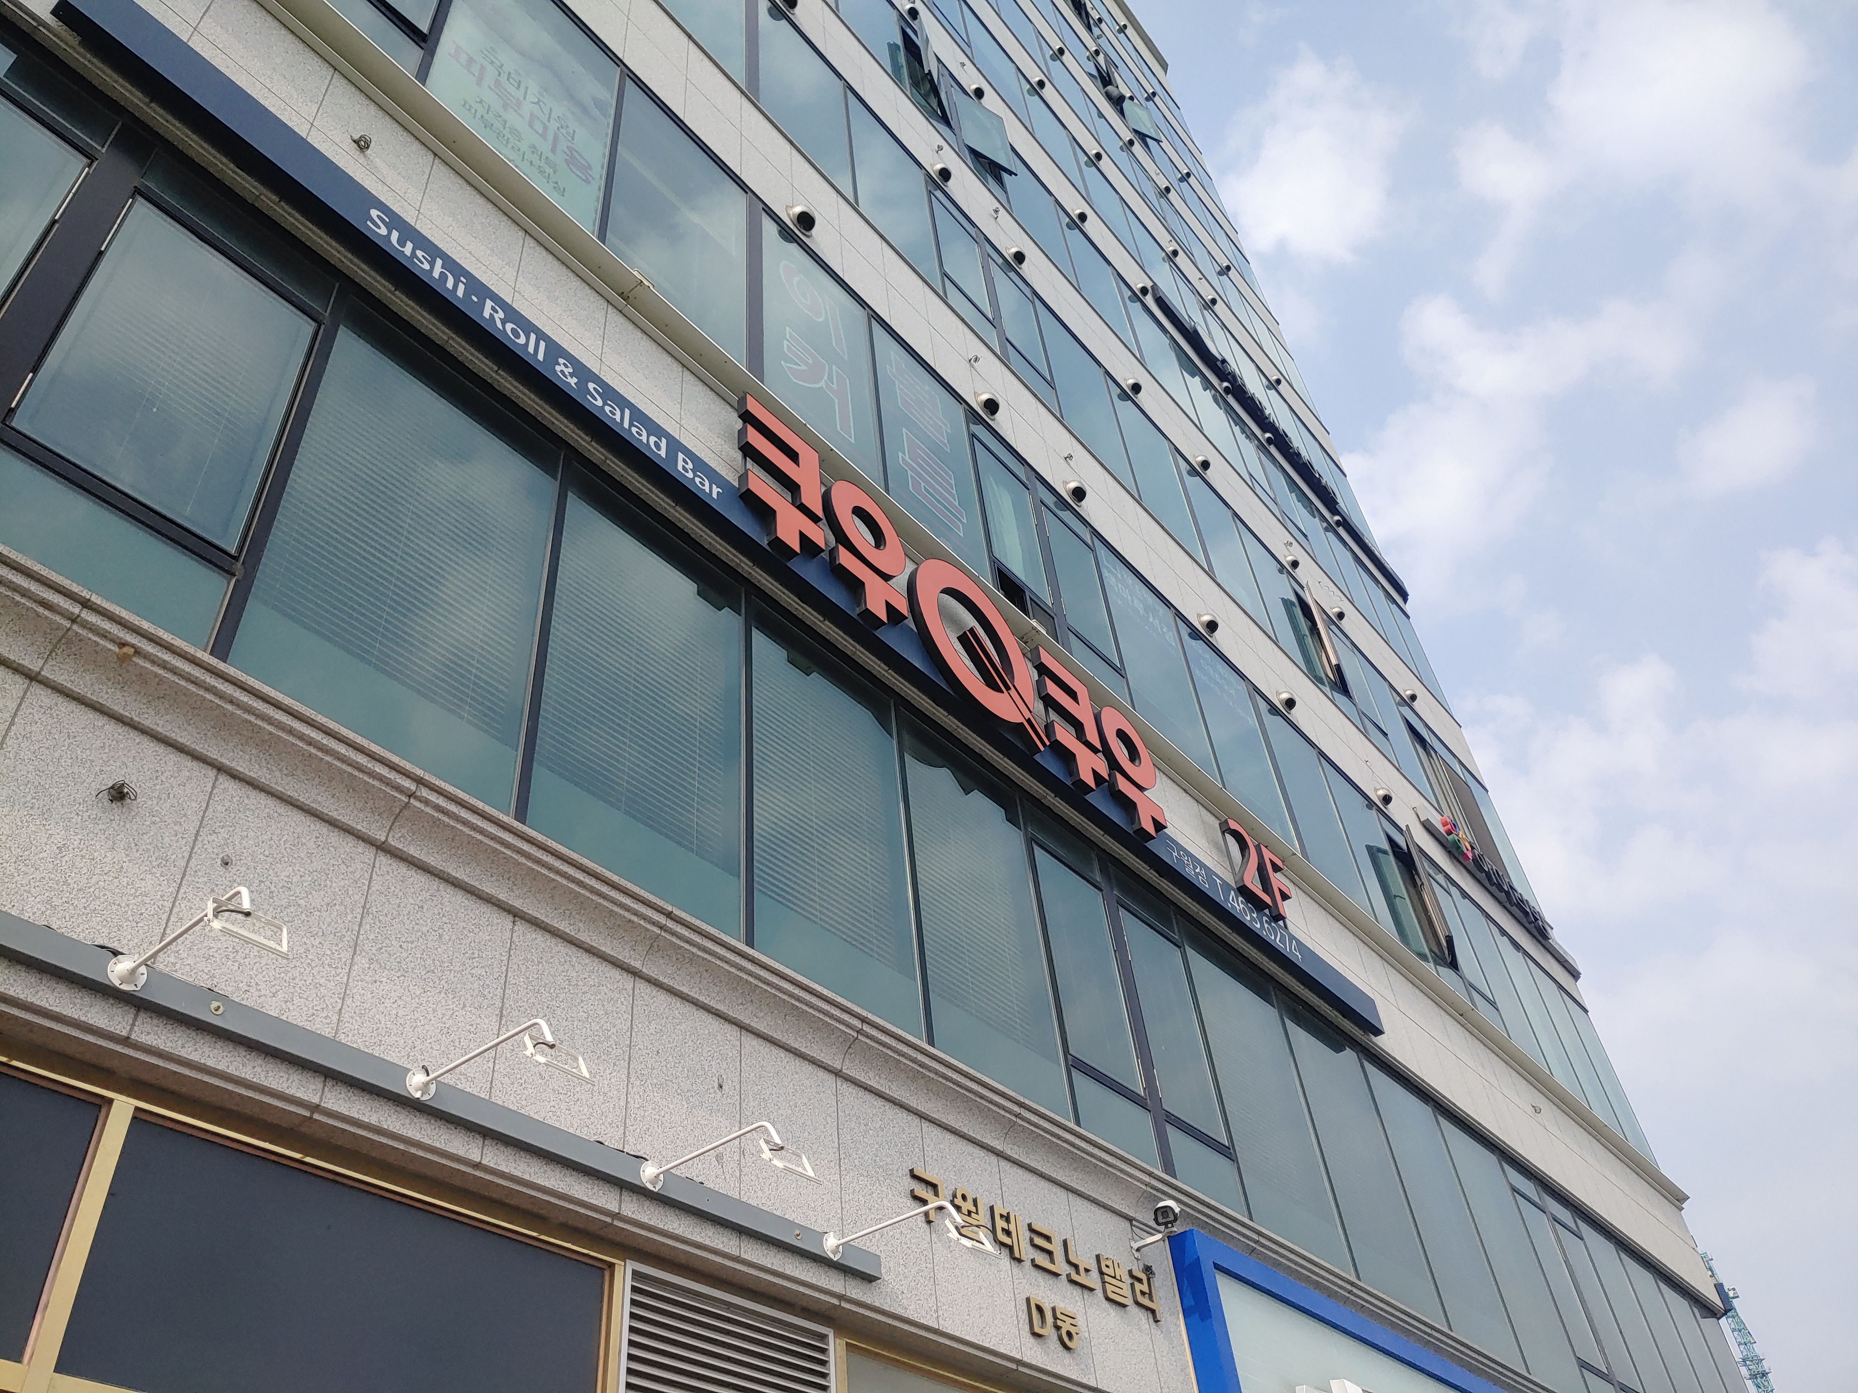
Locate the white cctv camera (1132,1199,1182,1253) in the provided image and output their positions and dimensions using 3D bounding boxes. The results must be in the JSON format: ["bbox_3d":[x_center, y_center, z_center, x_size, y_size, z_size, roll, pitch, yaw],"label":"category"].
[{"bbox_3d":[1.146,2.643,6.968,0.270,0.230,0.230,-23,-45,17],"label":"white cctv camera"}]

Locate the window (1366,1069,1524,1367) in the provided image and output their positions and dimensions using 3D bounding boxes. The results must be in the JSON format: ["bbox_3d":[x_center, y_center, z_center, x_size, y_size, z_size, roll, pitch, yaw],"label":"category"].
[{"bbox_3d":[3.818,3.829,10.404,0.100,1.992,1.228,-33,-50,25],"label":"window"}]

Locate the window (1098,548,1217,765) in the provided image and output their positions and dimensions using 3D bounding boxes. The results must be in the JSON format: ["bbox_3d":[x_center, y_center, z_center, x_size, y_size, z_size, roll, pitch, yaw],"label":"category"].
[{"bbox_3d":[2.137,-0.378,13.171,0.100,2.154,1.320,-32,-49,25],"label":"window"}]

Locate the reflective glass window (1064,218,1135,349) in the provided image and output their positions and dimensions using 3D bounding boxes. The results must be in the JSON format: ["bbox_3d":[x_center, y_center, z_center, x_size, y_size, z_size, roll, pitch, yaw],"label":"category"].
[{"bbox_3d":[2.469,-6.079,20.373,0.100,2.325,1.293,-32,-49,25],"label":"reflective glass window"}]

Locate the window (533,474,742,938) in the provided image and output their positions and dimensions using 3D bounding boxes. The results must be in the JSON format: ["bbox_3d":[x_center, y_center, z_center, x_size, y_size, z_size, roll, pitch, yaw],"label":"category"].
[{"bbox_3d":[-1.160,-0.002,5.850,0.100,1.942,1.046,-33,-50,25],"label":"window"}]

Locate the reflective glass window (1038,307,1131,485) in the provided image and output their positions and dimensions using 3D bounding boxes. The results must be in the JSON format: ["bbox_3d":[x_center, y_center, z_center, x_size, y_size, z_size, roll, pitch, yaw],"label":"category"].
[{"bbox_3d":[1.782,-3.489,16.120,0.100,2.359,1.308,-32,-49,25],"label":"reflective glass window"}]

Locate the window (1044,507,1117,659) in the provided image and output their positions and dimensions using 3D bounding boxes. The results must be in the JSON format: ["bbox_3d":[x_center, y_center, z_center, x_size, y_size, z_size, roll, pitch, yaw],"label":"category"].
[{"bbox_3d":[1.205,-0.919,11.148,0.100,1.472,0.687,-33,-50,25],"label":"window"}]

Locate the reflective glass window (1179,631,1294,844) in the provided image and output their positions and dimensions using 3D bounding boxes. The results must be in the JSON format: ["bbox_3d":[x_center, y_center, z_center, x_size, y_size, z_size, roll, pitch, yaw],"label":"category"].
[{"bbox_3d":[2.732,0.339,12.446,0.100,1.995,1.210,-33,-50,25],"label":"reflective glass window"}]

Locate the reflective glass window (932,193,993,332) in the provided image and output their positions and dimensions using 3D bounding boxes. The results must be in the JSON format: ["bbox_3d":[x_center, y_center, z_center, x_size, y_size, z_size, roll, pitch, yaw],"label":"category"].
[{"bbox_3d":[0.357,-4.662,14.871,0.100,1.795,0.835,-32,-49,25],"label":"reflective glass window"}]

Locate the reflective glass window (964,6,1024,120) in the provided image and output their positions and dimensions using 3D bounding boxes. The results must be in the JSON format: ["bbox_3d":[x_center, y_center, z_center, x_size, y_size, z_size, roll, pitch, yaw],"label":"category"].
[{"bbox_3d":[0.957,-9.275,20.496,0.100,2.302,1.278,-32,-49,26],"label":"reflective glass window"}]

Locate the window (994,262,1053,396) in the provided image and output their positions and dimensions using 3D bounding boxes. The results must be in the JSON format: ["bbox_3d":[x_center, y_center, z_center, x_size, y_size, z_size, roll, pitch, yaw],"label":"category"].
[{"bbox_3d":[0.932,-3.698,13.954,0.100,1.831,0.654,-33,-50,25],"label":"window"}]

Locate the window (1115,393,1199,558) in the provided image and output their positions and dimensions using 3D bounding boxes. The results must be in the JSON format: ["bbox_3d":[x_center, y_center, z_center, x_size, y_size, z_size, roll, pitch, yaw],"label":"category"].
[{"bbox_3d":[2.524,-2.532,15.707,0.100,2.223,1.179,-32,-49,26],"label":"window"}]

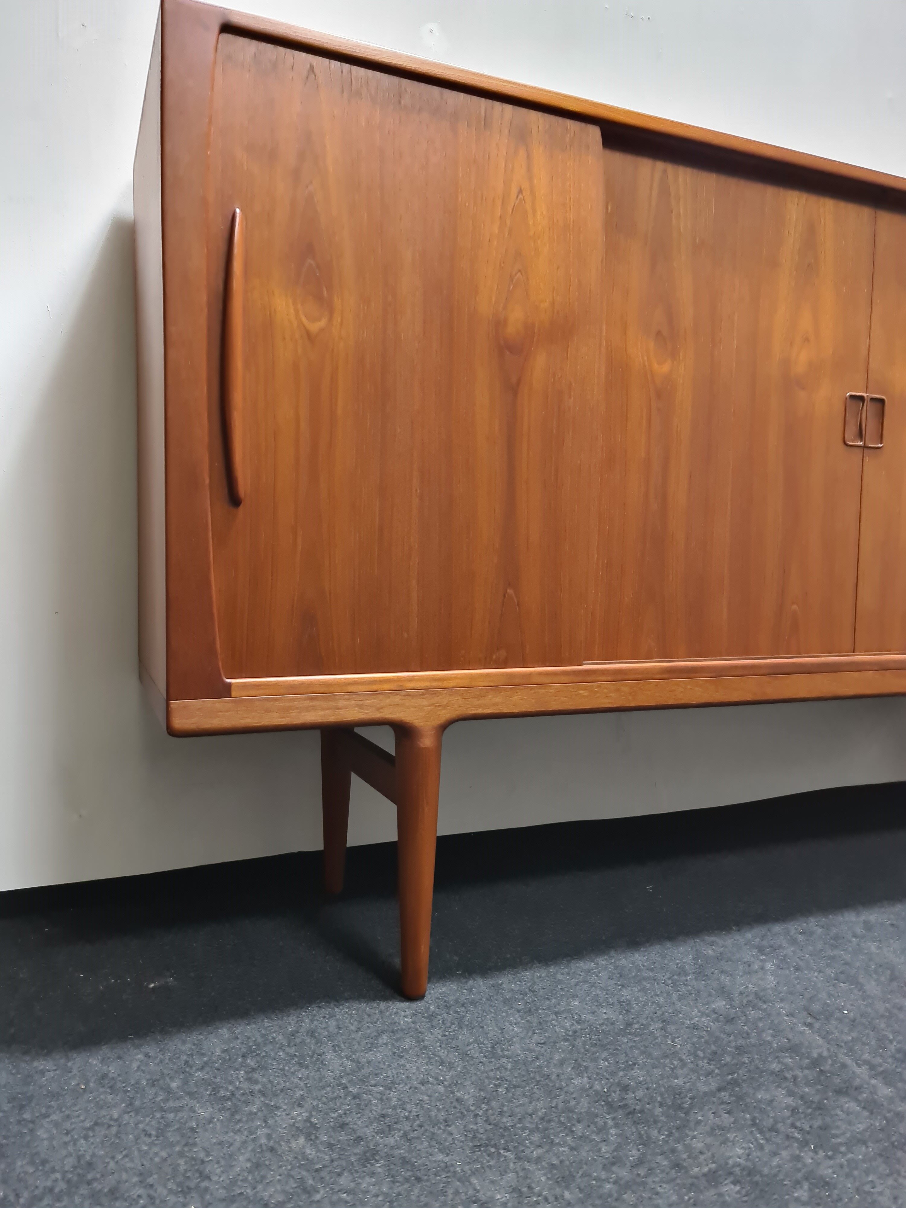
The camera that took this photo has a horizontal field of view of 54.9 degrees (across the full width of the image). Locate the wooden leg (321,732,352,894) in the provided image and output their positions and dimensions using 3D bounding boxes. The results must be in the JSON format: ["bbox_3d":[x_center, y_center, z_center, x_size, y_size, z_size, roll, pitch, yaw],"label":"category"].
[{"bbox_3d":[-0.184,0.297,1.377,0.053,0.320,0.053,-1,3,-23],"label":"wooden leg"}]

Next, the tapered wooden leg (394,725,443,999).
[{"bbox_3d":[-0.044,0.308,1.049,0.055,0.335,0.055,1,3,0],"label":"tapered wooden leg"}]

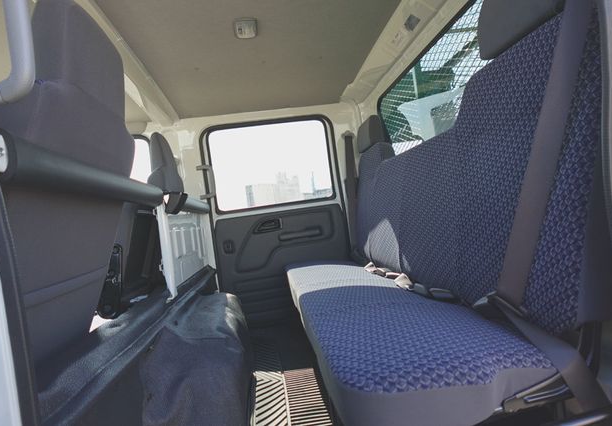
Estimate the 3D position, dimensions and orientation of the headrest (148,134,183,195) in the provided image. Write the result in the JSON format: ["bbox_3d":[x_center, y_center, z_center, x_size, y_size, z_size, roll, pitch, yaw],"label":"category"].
[{"bbox_3d":[-0.567,-0.195,1.445,0.095,0.235,0.235,-4,-2,-6],"label":"headrest"}]

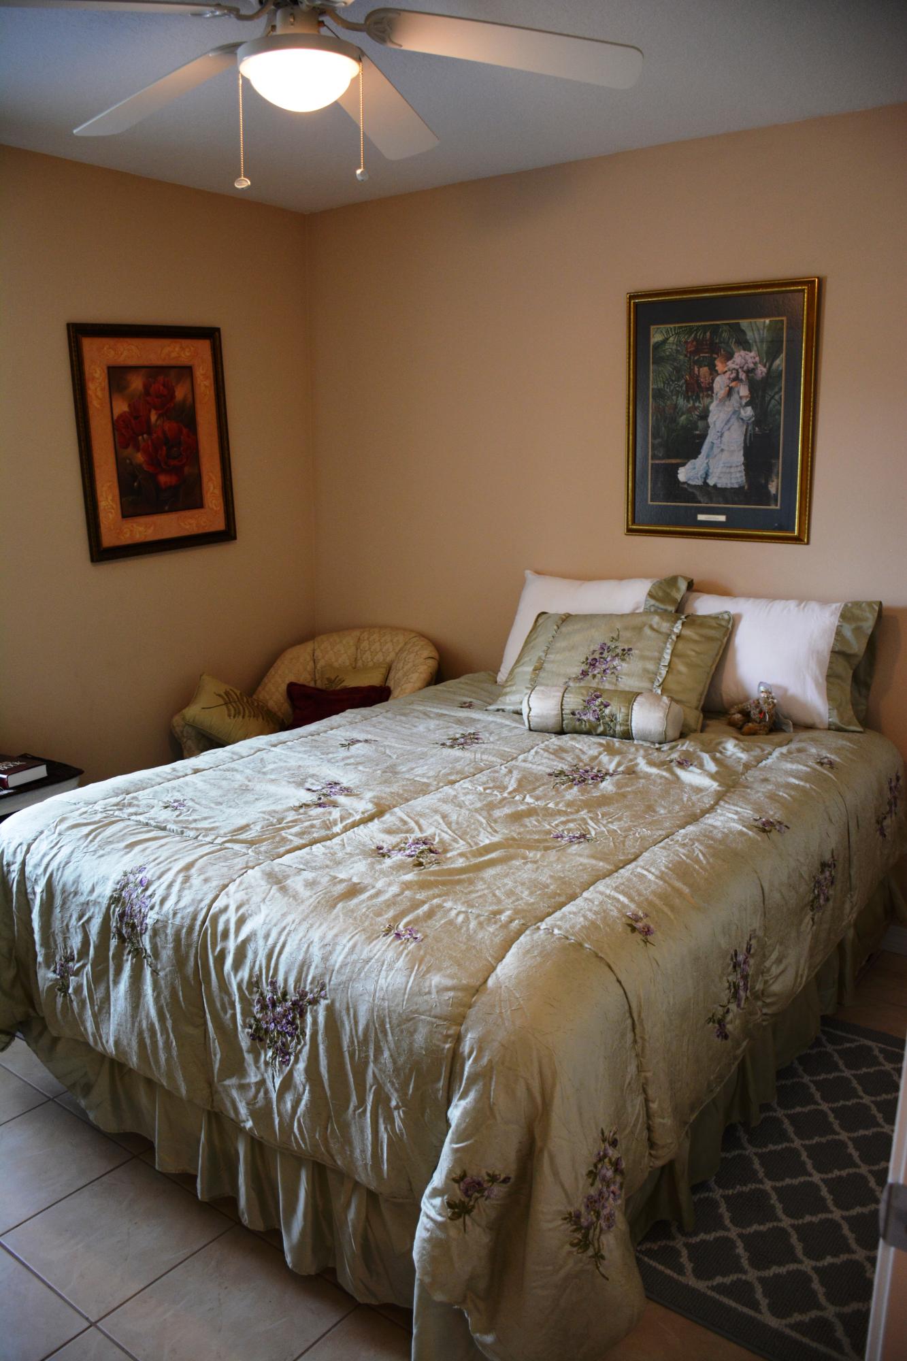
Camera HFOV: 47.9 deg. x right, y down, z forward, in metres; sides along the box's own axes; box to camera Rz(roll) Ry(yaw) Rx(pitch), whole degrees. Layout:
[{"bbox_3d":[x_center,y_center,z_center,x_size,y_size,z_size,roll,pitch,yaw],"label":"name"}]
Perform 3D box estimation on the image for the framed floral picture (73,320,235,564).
[{"bbox_3d":[-1.008,-0.830,3.526,0.030,0.750,0.620,9,18,36],"label":"framed floral picture"}]

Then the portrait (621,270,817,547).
[{"bbox_3d":[0.793,-0.802,3.076,0.595,0.740,0.030,9,16,36],"label":"portrait"}]

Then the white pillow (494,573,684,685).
[{"bbox_3d":[0.433,-0.132,3.318,0.650,0.400,0.160,8,-3,34],"label":"white pillow"}]

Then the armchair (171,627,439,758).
[{"bbox_3d":[-0.512,0.271,3.785,0.730,0.810,0.820,8,15,32],"label":"armchair"}]

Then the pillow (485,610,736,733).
[{"bbox_3d":[0.465,-0.042,3.025,0.650,0.370,0.140,7,-17,28],"label":"pillow"}]

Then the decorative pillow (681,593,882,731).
[{"bbox_3d":[0.882,-0.062,2.993,0.650,0.400,0.160,8,-2,33],"label":"decorative pillow"}]

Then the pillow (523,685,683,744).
[{"bbox_3d":[0.411,0.087,2.827,0.445,0.130,0.130,6,14,25],"label":"pillow"}]

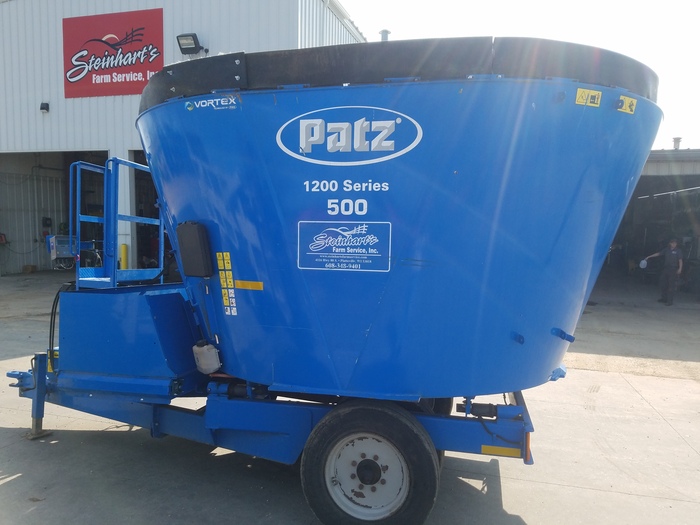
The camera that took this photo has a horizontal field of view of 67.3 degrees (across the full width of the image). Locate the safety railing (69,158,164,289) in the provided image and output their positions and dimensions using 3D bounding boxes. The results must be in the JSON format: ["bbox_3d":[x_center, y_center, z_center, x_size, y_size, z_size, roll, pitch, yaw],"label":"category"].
[{"bbox_3d":[-2.106,-0.334,4.804,0.429,1.125,0.813,2,2,14],"label":"safety railing"}]

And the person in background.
[{"bbox_3d":[8.194,0.274,13.700,0.920,1.720,0.450,5,6,41],"label":"person in background"}]

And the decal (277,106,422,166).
[{"bbox_3d":[-0.013,-0.759,3.159,0.903,0.352,0.020,2,9,14],"label":"decal"}]

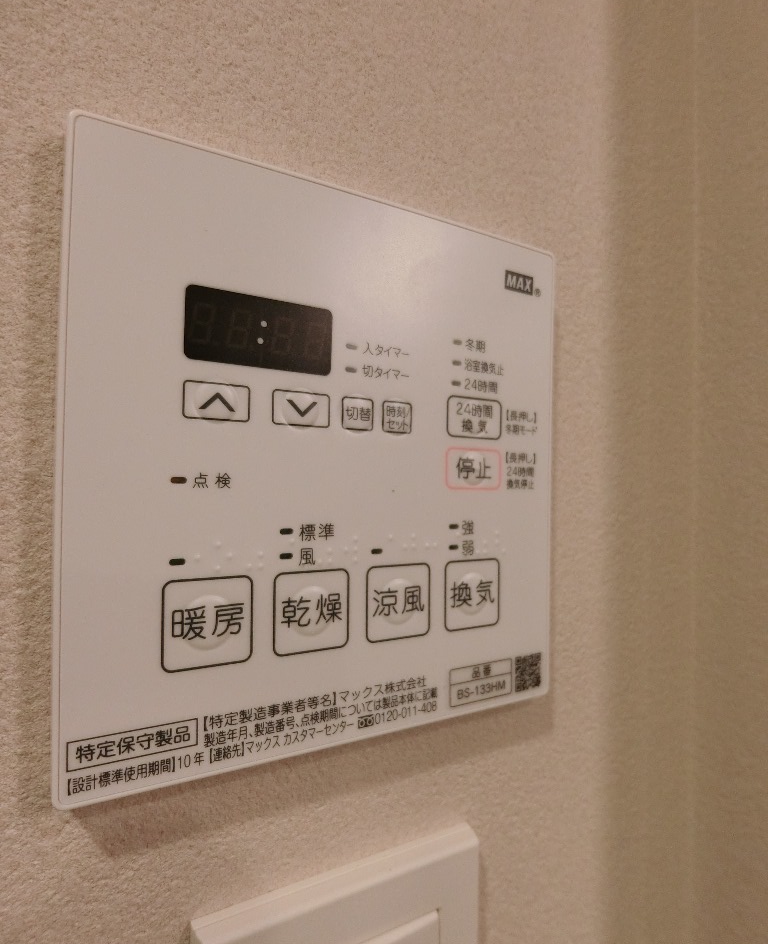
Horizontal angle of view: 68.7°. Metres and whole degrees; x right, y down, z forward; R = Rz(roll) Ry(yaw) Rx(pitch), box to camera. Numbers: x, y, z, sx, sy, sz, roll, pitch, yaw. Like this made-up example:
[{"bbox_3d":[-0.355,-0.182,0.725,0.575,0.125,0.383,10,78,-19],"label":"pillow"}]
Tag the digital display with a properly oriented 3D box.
[{"bbox_3d":[-0.025,-0.028,0.114,0.030,0.014,0.003,1,-1,-30],"label":"digital display"}]

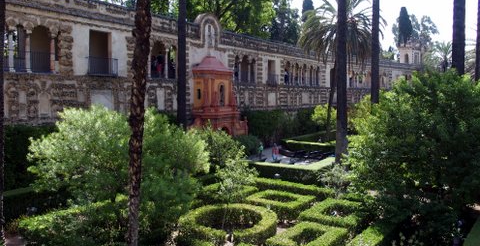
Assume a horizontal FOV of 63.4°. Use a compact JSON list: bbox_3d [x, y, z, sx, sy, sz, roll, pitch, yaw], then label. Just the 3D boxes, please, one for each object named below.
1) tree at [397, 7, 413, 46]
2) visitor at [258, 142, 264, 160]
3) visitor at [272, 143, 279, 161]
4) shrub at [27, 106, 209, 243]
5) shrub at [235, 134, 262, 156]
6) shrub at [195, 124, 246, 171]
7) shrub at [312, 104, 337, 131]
[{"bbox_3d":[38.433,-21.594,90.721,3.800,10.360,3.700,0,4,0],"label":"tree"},{"bbox_3d":[2.045,2.631,37.272,0.420,1.680,0.500,3,5,41],"label":"visitor"},{"bbox_3d":[3.390,2.676,36.774,0.520,1.660,0.420,-1,4,-17],"label":"visitor"},{"bbox_3d":[-6.146,1.938,19.481,8.500,5.530,7.200,-1,4,-17],"label":"shrub"},{"bbox_3d":[0.844,2.234,38.548,2.800,2.290,2.600,0,4,0],"label":"shrub"},{"bbox_3d":[-1.569,2.052,29.714,4.000,3.880,3.700,0,4,0],"label":"shrub"},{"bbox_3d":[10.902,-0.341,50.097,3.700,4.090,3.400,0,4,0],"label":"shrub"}]

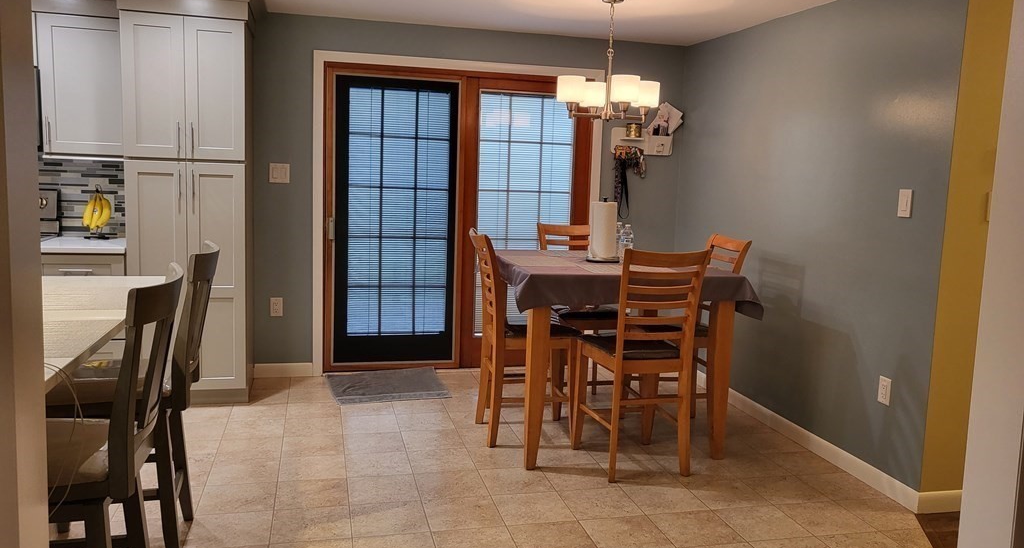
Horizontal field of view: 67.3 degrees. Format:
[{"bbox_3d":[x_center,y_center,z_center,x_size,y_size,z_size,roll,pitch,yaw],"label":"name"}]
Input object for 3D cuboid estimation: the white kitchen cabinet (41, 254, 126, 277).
[{"bbox_3d":[-2.449,0.287,4.520,0.490,0.880,0.586,0,8,-14],"label":"white kitchen cabinet"}]

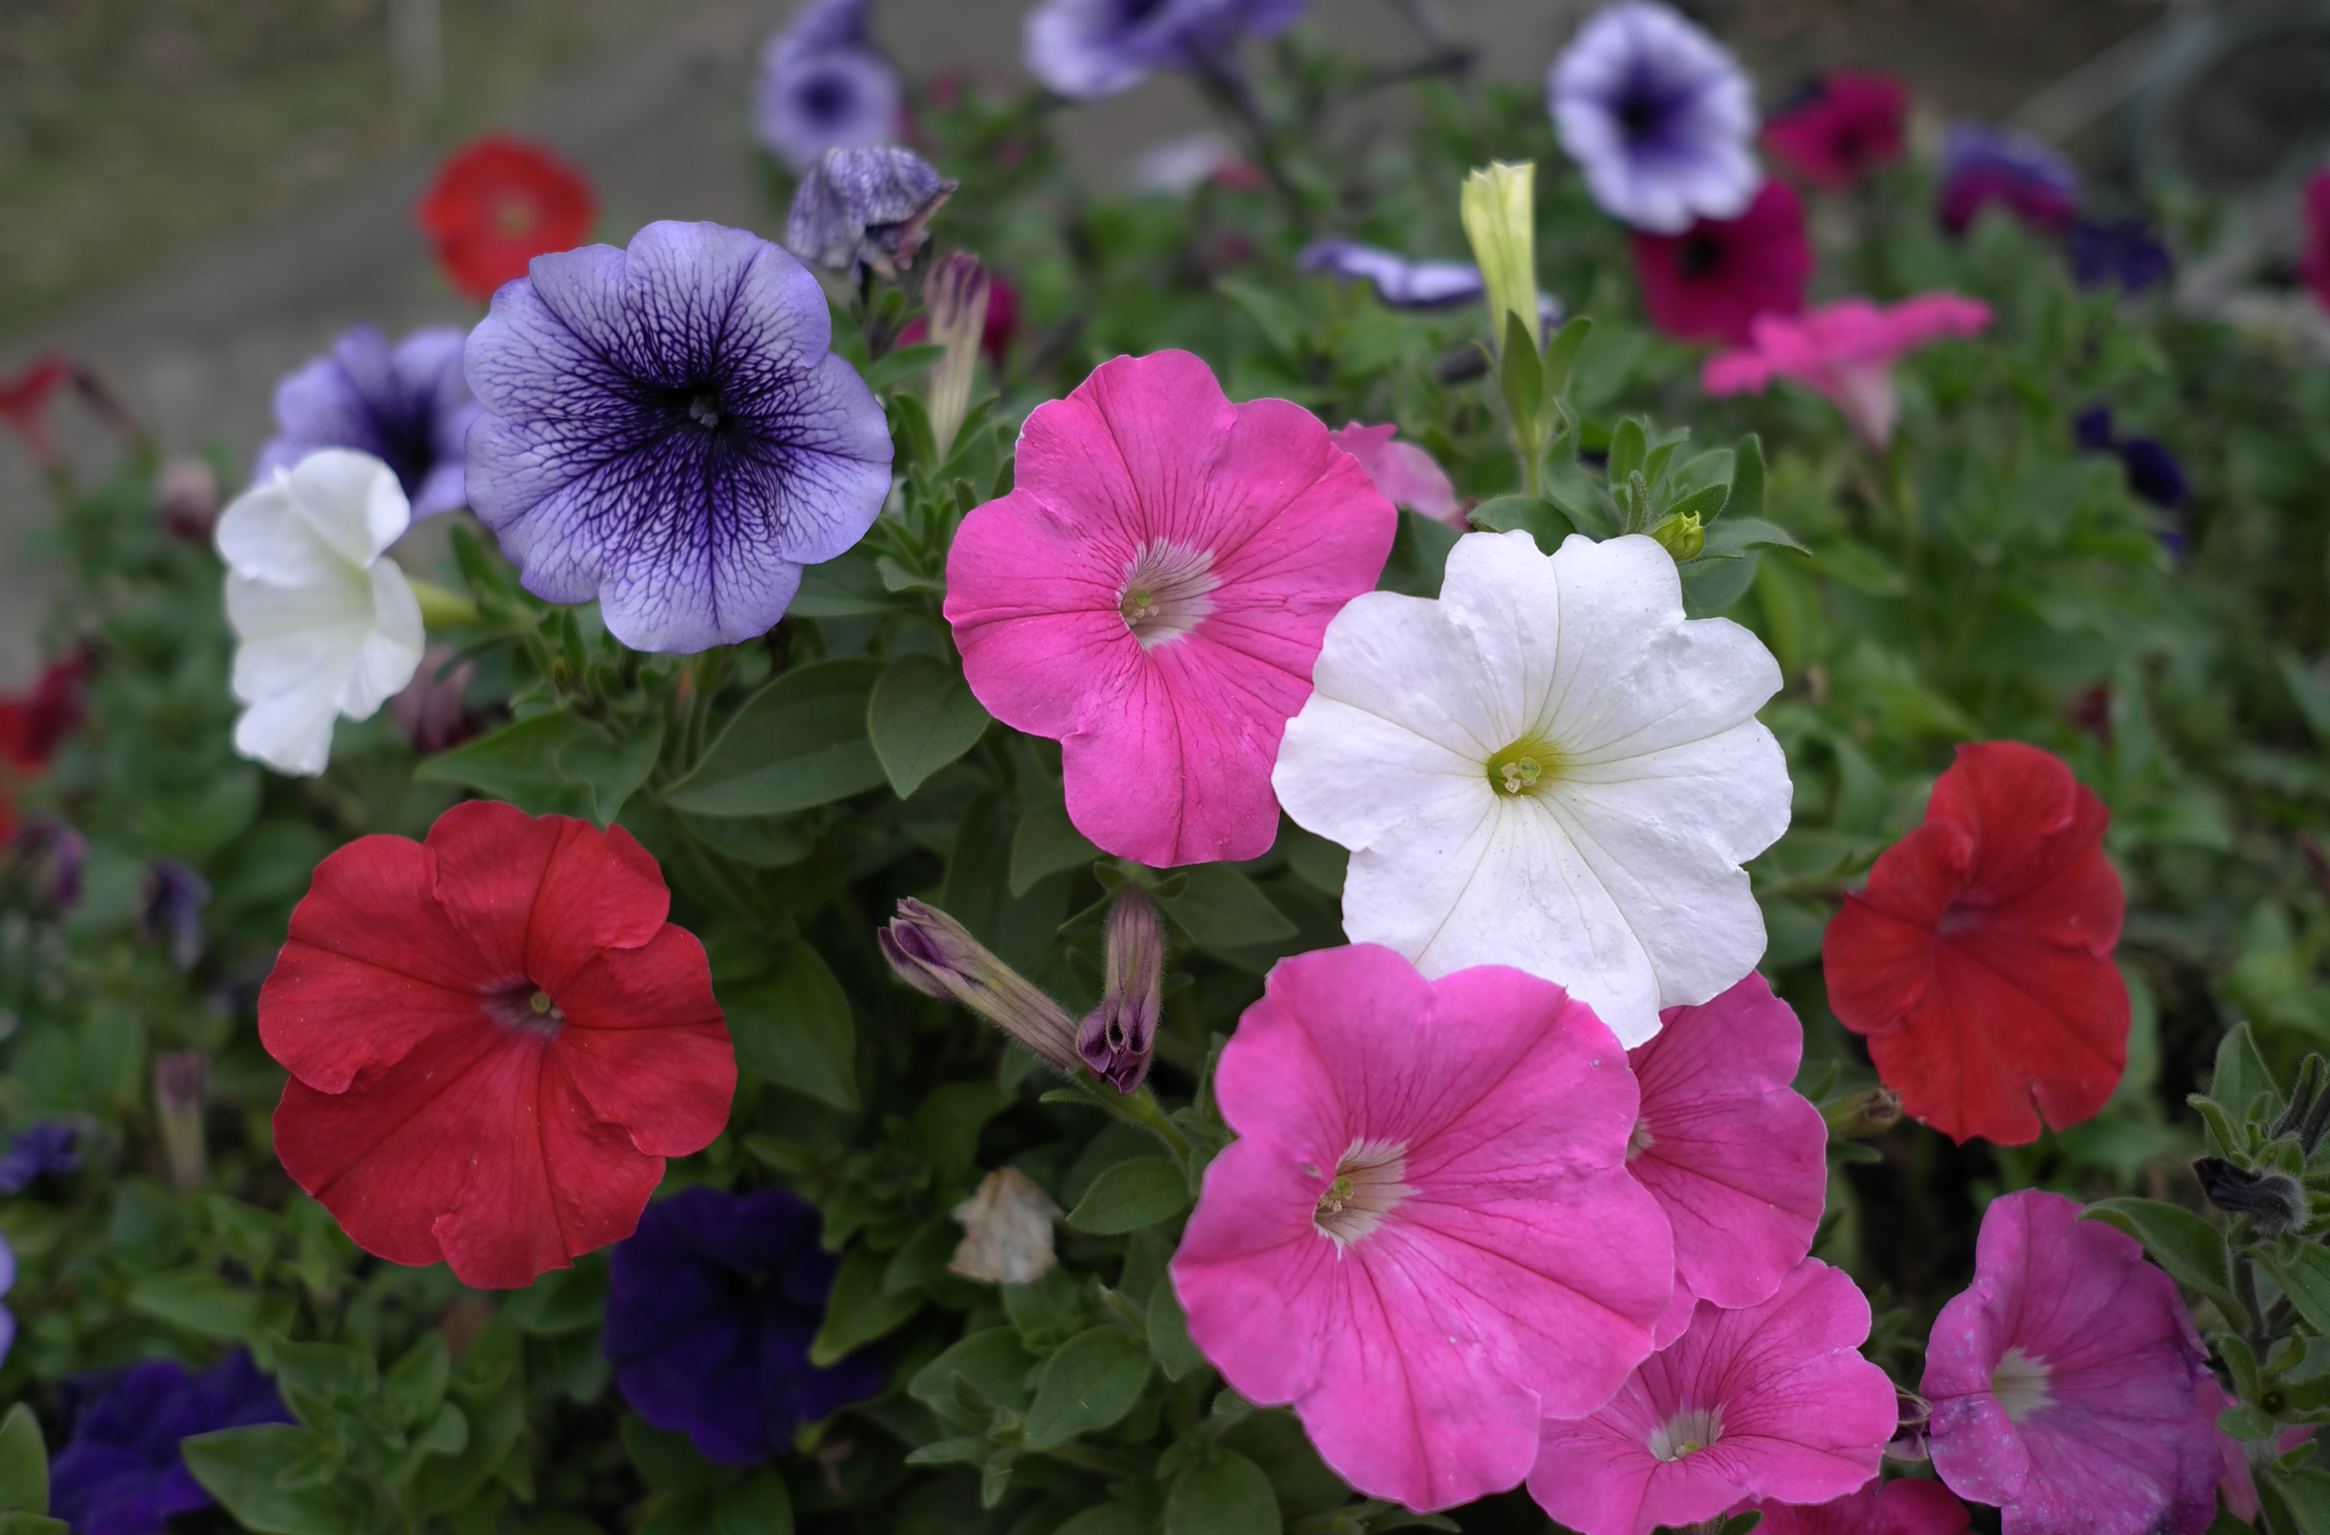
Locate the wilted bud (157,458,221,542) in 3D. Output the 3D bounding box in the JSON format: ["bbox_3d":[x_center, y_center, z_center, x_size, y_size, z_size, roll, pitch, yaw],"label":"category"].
[{"bbox_3d":[-0.310,-0.085,0.720,0.019,0.026,0.020,-3,29,-12],"label":"wilted bud"}]

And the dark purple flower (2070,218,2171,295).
[{"bbox_3d":[0.316,-0.169,0.750,0.034,0.026,0.029,14,70,18],"label":"dark purple flower"}]

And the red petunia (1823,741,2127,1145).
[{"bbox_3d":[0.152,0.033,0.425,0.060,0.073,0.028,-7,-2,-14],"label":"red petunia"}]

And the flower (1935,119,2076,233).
[{"bbox_3d":[0.346,-0.241,0.930,0.058,0.048,0.040,3,-6,6],"label":"flower"}]

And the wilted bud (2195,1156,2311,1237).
[{"bbox_3d":[0.180,0.071,0.375,0.020,0.012,0.011,13,21,-18],"label":"wilted bud"}]

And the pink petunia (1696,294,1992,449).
[{"bbox_3d":[0.187,-0.108,0.620,0.076,0.042,0.070,-14,2,-8],"label":"pink petunia"}]

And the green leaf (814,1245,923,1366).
[{"bbox_3d":[-0.059,0.108,0.455,0.018,0.008,0.037,26,58,30],"label":"green leaf"}]

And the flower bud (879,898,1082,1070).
[{"bbox_3d":[-0.031,0.036,0.375,0.041,0.014,0.014,38,0,-12],"label":"flower bud"}]

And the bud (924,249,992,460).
[{"bbox_3d":[-0.045,-0.089,0.485,0.013,0.044,0.013,2,15,-6],"label":"bud"}]

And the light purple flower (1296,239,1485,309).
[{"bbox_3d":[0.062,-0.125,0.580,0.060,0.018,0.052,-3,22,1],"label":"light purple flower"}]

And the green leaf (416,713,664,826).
[{"bbox_3d":[-0.122,0.000,0.445,0.049,0.011,0.027,-6,46,-21],"label":"green leaf"}]

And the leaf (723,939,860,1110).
[{"bbox_3d":[-0.068,0.046,0.410,0.023,0.007,0.038,-32,67,-8],"label":"leaf"}]

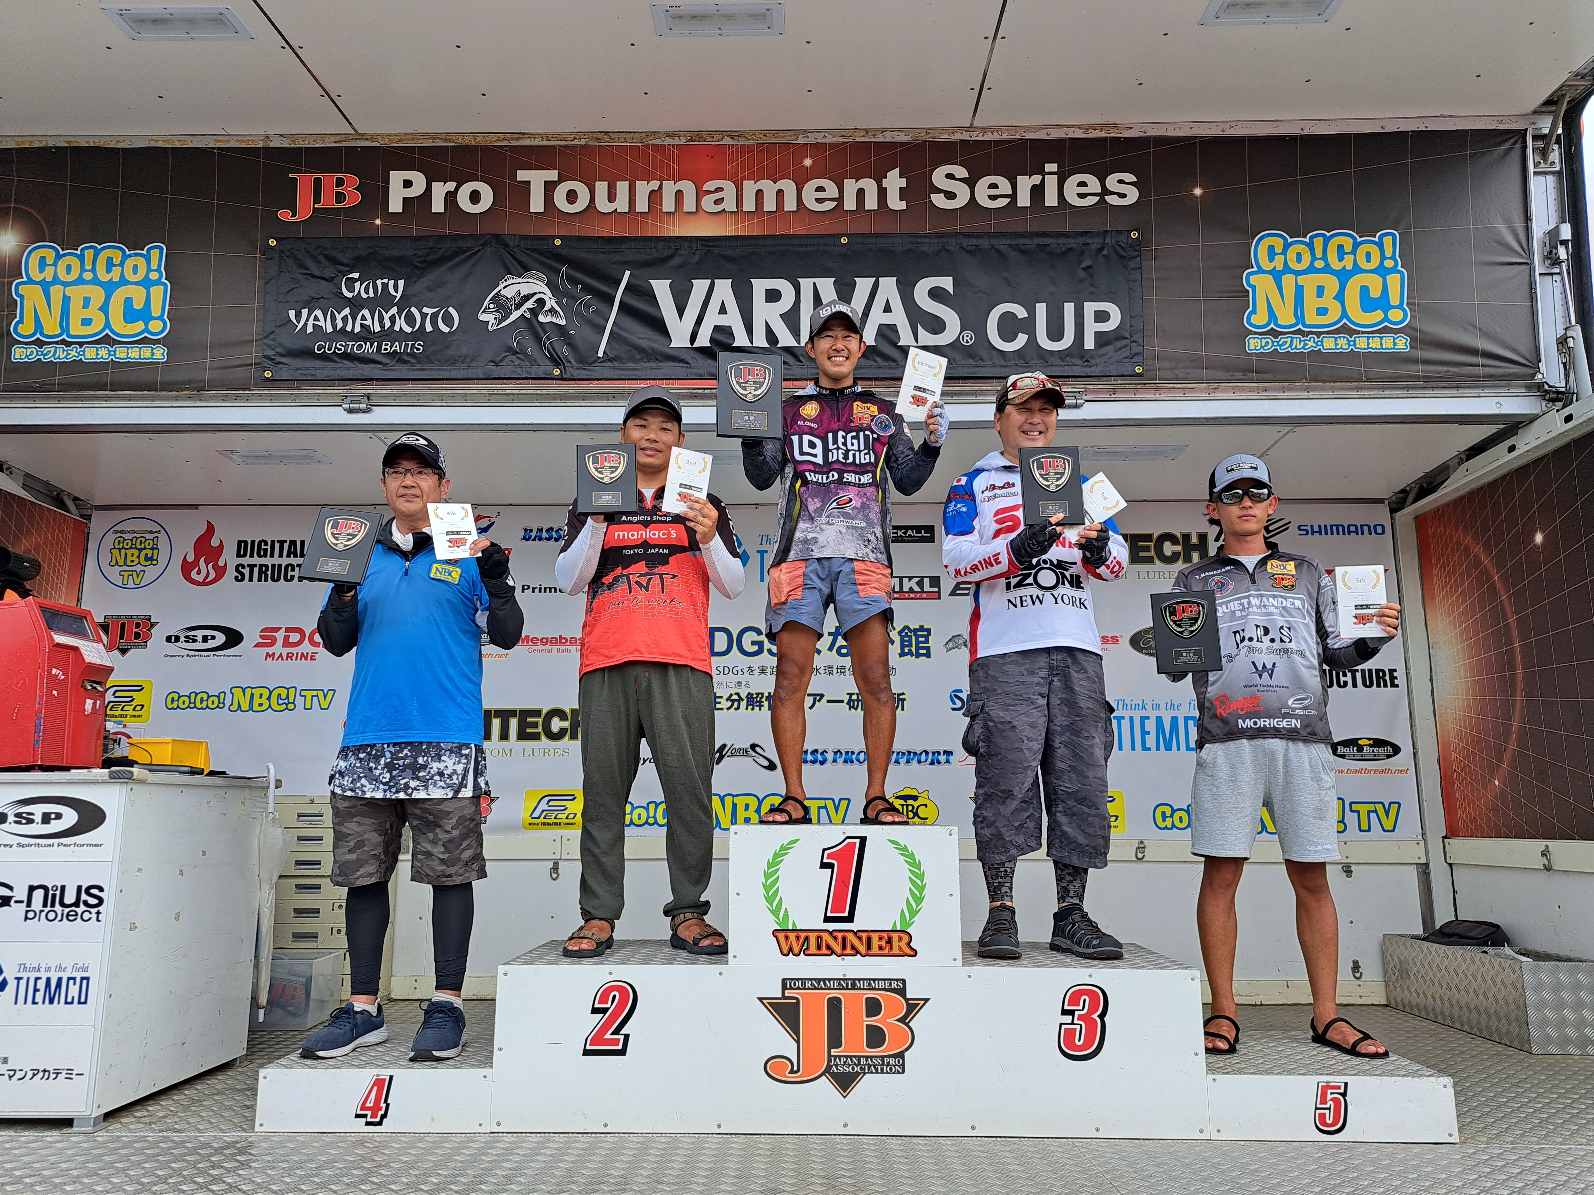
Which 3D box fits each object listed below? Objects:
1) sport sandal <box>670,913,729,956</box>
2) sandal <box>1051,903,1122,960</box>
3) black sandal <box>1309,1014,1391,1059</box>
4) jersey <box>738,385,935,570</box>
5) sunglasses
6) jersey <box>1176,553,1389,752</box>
[{"bbox_3d":[-0.285,0.974,3.219,0.107,0.105,0.270,5,-12,-22],"label":"sport sandal"},{"bbox_3d":[0.842,0.973,3.220,0.110,0.125,0.290,4,-12,-18],"label":"sandal"},{"bbox_3d":[1.585,1.253,3.168,0.100,0.080,0.265,3,-11,-15],"label":"black sandal"},{"bbox_3d":[0.137,-0.385,3.484,0.611,0.592,0.330,1,-11,-3],"label":"jersey"},{"bbox_3d":[1.375,-0.302,3.419,0.148,0.050,0.152,-3,-8,15],"label":"sunglasses"},{"bbox_3d":[1.424,0.136,3.327,0.580,0.630,0.360,-3,-11,15],"label":"jersey"}]

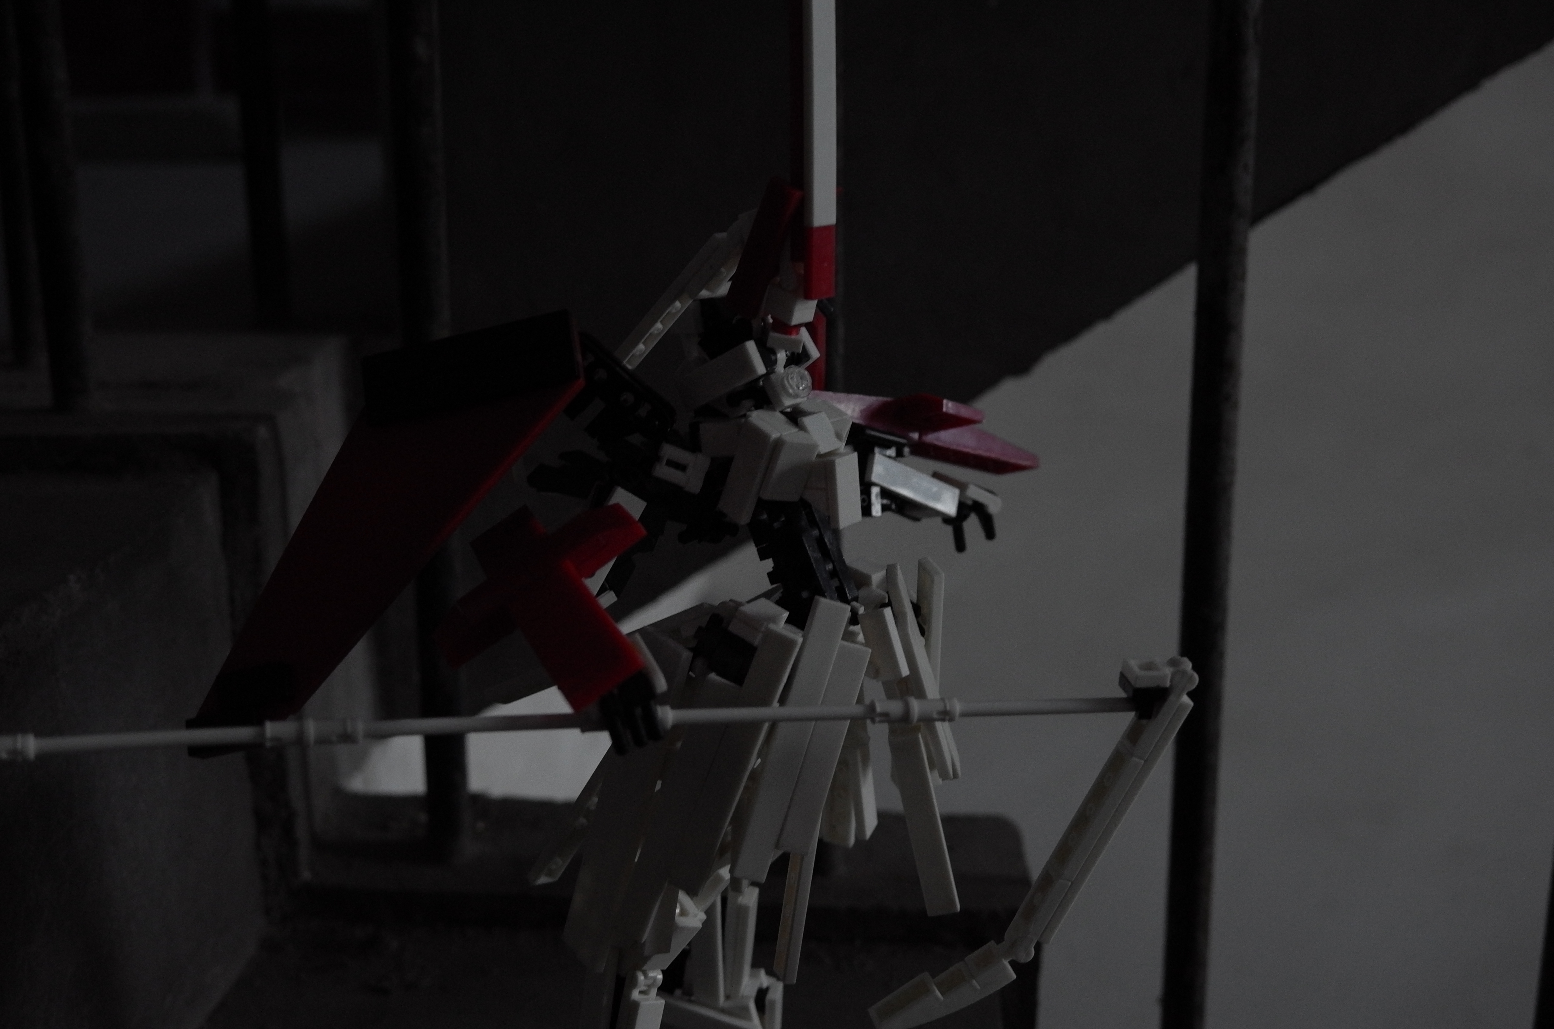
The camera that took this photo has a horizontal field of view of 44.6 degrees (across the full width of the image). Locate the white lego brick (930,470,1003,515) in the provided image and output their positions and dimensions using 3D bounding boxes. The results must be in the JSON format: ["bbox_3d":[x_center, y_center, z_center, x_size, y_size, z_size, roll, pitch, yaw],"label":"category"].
[{"bbox_3d":[0.045,-0.005,0.450,0.008,0.004,0.016,24,-3,-30],"label":"white lego brick"}]

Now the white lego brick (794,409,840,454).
[{"bbox_3d":[0.010,-0.020,0.459,0.006,0.008,0.008,9,21,41],"label":"white lego brick"}]

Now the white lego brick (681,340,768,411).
[{"bbox_3d":[-0.013,-0.033,0.445,0.024,0.008,0.003,-23,-1,42],"label":"white lego brick"}]

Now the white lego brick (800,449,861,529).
[{"bbox_3d":[0.012,-0.006,0.430,0.011,0.016,0.008,7,19,38],"label":"white lego brick"}]

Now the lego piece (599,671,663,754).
[{"bbox_3d":[-0.030,0.041,0.391,0.010,0.014,0.009,-19,6,-1],"label":"lego piece"}]

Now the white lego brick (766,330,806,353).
[{"bbox_3d":[0.002,-0.040,0.435,0.008,0.003,0.007,7,10,-1],"label":"white lego brick"}]

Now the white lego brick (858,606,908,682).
[{"bbox_3d":[0.025,0.030,0.443,0.008,0.016,0.003,-17,-2,42],"label":"white lego brick"}]

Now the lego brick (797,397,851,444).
[{"bbox_3d":[0.011,-0.022,0.436,0.008,0.007,0.008,27,32,36],"label":"lego brick"}]

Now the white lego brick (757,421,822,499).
[{"bbox_3d":[0.003,-0.012,0.427,0.008,0.016,0.007,7,23,-23],"label":"white lego brick"}]

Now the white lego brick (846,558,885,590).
[{"bbox_3d":[0.022,0.016,0.464,0.008,0.009,0.008,18,24,35],"label":"white lego brick"}]

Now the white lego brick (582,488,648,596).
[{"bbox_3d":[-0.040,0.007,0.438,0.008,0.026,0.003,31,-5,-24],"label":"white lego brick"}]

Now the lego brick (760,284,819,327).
[{"bbox_3d":[0.003,-0.048,0.434,0.008,0.006,0.008,28,28,28],"label":"lego brick"}]

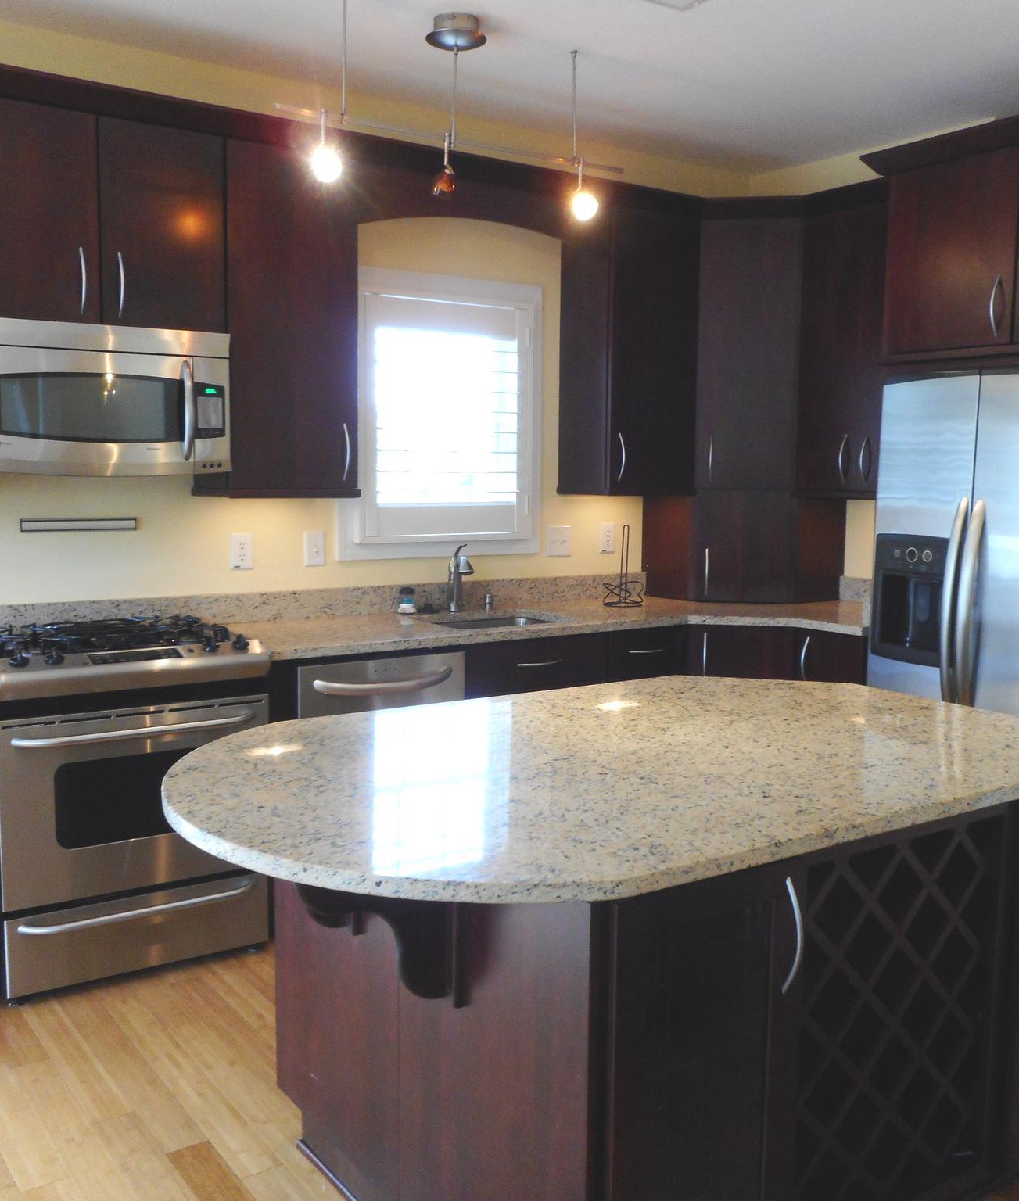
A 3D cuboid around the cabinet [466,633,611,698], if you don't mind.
[{"bbox_3d":[-0.069,0.531,4.310,0.607,0.879,0.614,-4,8,-33],"label":"cabinet"}]

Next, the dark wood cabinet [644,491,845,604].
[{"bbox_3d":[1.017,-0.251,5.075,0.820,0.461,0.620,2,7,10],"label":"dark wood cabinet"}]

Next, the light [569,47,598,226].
[{"bbox_3d":[0.240,-1.478,3.700,0.099,0.511,0.089,-4,8,-33],"label":"light"}]

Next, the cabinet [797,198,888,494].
[{"bbox_3d":[1.455,-0.934,4.446,0.332,1.089,0.593,-4,8,-33],"label":"cabinet"}]

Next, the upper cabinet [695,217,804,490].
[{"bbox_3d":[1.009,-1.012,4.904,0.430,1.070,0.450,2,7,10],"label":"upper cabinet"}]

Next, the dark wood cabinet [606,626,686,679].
[{"bbox_3d":[0.341,0.505,4.582,0.378,0.879,0.614,-4,8,-33],"label":"dark wood cabinet"}]

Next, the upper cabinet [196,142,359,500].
[{"bbox_3d":[-0.777,-0.893,3.830,0.446,1.089,0.332,-4,8,-33],"label":"upper cabinet"}]

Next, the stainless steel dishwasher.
[{"bbox_3d":[-0.564,0.573,3.958,0.596,0.840,0.625,-4,8,-34],"label":"stainless steel dishwasher"}]

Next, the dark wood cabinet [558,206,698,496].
[{"bbox_3d":[0.482,-0.972,4.665,0.444,1.089,0.332,-4,8,-33],"label":"dark wood cabinet"}]

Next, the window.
[{"bbox_3d":[-0.253,-0.696,4.426,0.913,1.060,0.080,-4,8,-34],"label":"window"}]

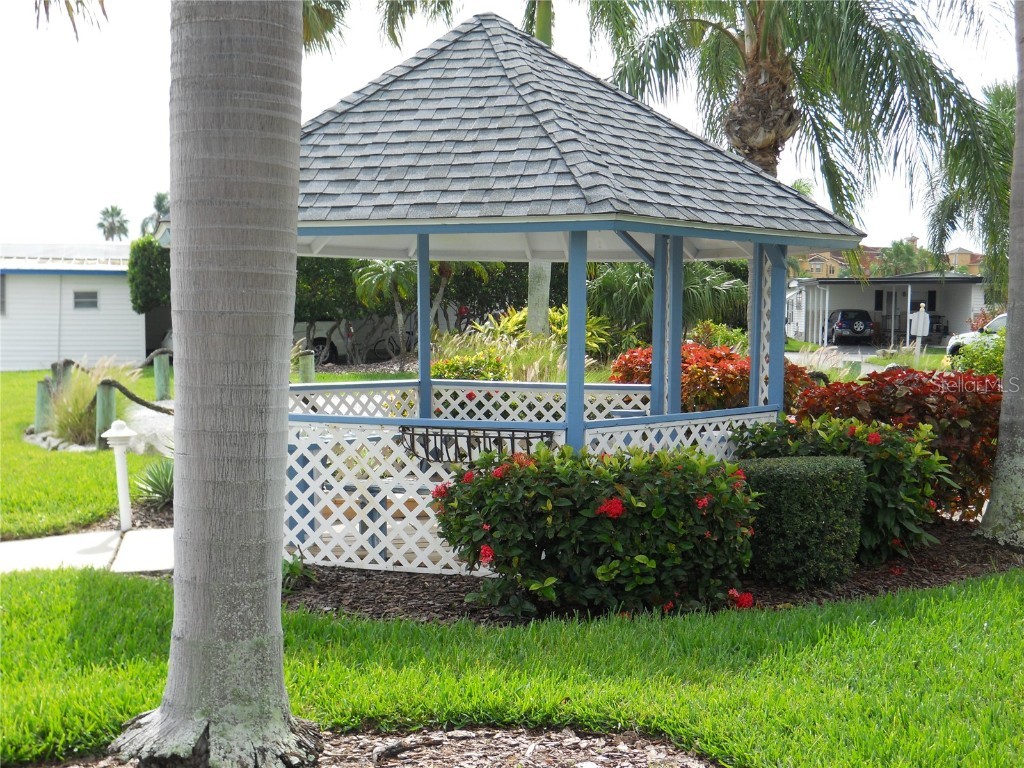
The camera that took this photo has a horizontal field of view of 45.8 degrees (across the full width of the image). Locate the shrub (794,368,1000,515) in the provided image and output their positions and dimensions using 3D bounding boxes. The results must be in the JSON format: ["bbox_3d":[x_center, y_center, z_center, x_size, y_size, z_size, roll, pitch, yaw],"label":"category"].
[{"bbox_3d":[3.146,0.448,9.795,1.722,1.116,1.400,1,4,0],"label":"shrub"}]

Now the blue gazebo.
[{"bbox_3d":[-0.205,-0.847,9.000,4.694,3.741,5.420,-1,4,-16],"label":"blue gazebo"}]

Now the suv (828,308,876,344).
[{"bbox_3d":[15.795,-2.675,56.935,1.750,1.690,4.200,1,4,8],"label":"suv"}]

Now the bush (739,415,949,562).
[{"bbox_3d":[2.232,0.658,8.206,1.470,0.880,1.200,1,4,0],"label":"bush"}]

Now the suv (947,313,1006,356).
[{"bbox_3d":[14.202,-1.145,32.284,1.850,1.680,4.550,-2,5,-40],"label":"suv"}]

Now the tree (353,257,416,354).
[{"bbox_3d":[-3.570,-2.292,35.929,2.300,3.200,2.300,1,4,0],"label":"tree"}]

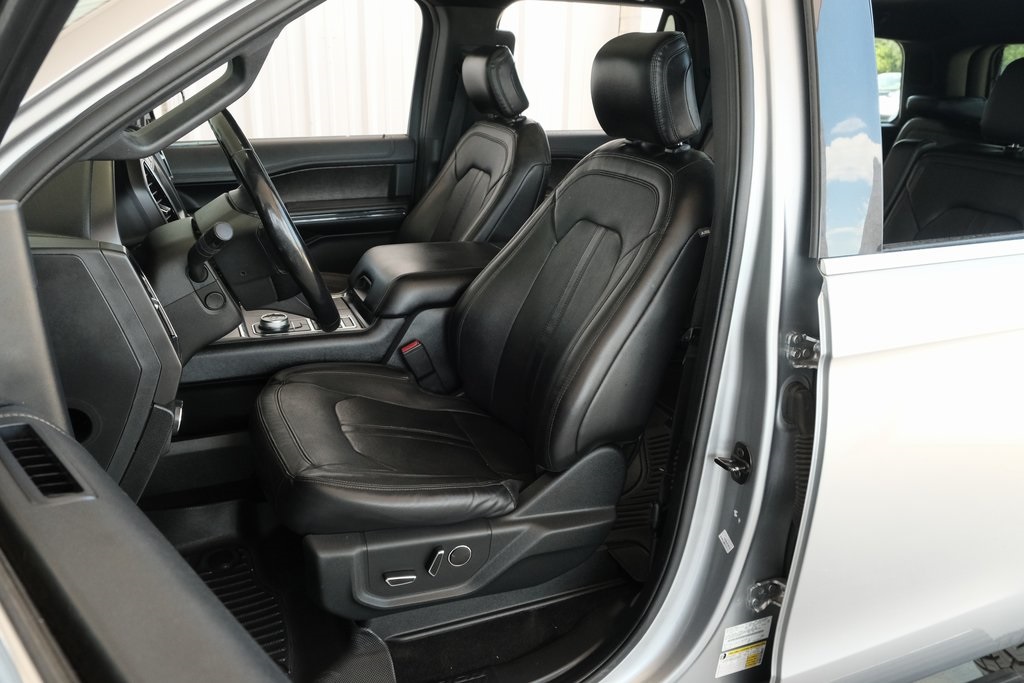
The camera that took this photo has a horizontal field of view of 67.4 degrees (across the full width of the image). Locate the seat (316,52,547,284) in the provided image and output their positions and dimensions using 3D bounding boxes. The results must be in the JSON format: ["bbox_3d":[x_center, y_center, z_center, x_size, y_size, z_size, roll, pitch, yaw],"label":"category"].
[{"bbox_3d":[-0.349,-0.343,2.220,0.845,0.960,0.570,-7,21,-19],"label":"seat"}]

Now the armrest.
[{"bbox_3d":[-0.156,-0.173,1.881,0.435,0.120,0.290,-7,21,-19],"label":"armrest"}]

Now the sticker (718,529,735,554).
[{"bbox_3d":[0.350,0.326,1.250,0.015,0.038,0.001,-47,19,-3],"label":"sticker"}]

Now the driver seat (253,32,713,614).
[{"bbox_3d":[-0.073,-0.078,1.472,0.845,0.965,0.570,-7,21,-19],"label":"driver seat"}]

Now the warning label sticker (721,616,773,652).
[{"bbox_3d":[0.391,0.485,1.275,0.091,0.048,0.001,-5,20,-20],"label":"warning label sticker"}]

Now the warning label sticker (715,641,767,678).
[{"bbox_3d":[0.385,0.534,1.290,0.091,0.049,0.001,-2,19,-21],"label":"warning label sticker"}]

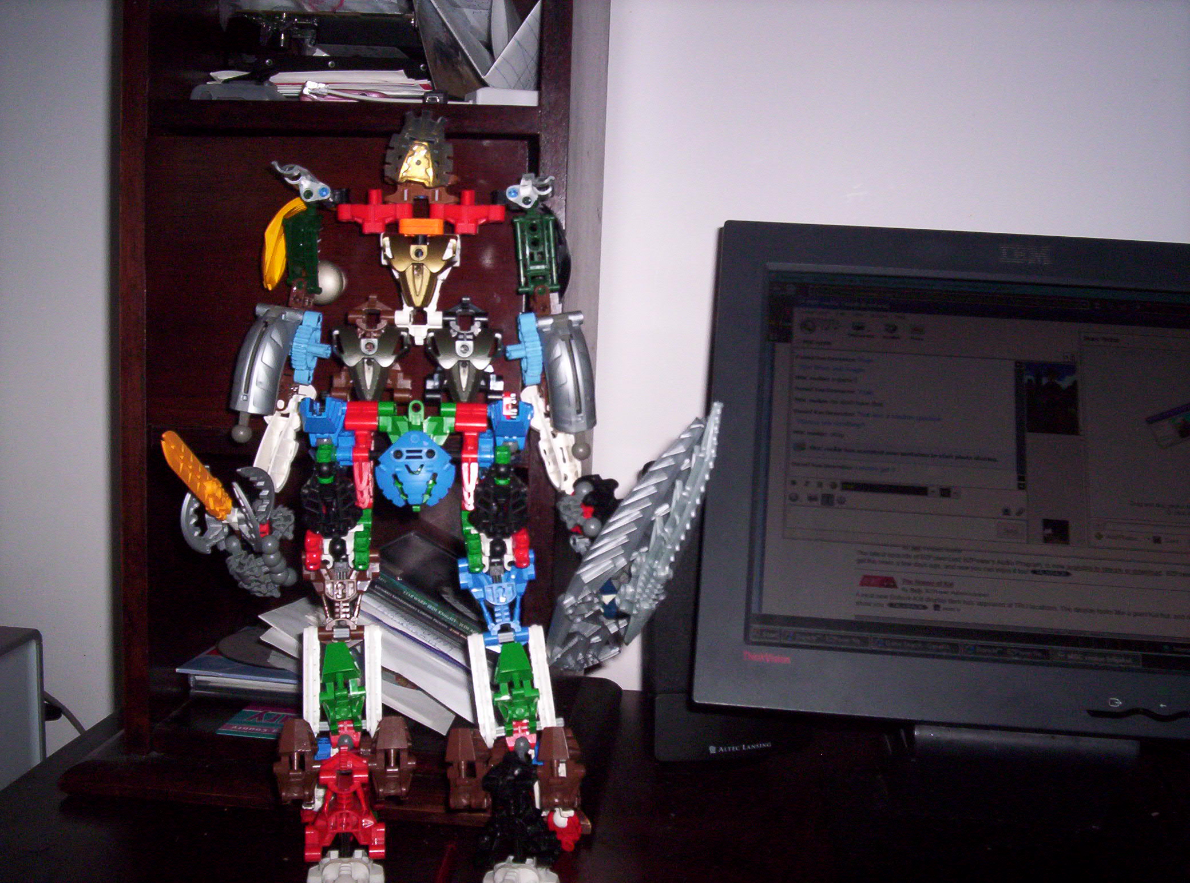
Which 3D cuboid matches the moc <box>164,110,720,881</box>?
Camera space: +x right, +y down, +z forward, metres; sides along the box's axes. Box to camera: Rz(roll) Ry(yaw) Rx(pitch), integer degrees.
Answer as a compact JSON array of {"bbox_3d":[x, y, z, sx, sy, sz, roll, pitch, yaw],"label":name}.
[{"bbox_3d":[-0.078,0.024,0.650,0.288,0.390,0.135,2,6,-2],"label":"moc"}]

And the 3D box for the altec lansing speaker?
[{"bbox_3d":[0.083,0.105,0.890,0.111,0.197,0.112,0,6,-14],"label":"altec lansing speaker"}]

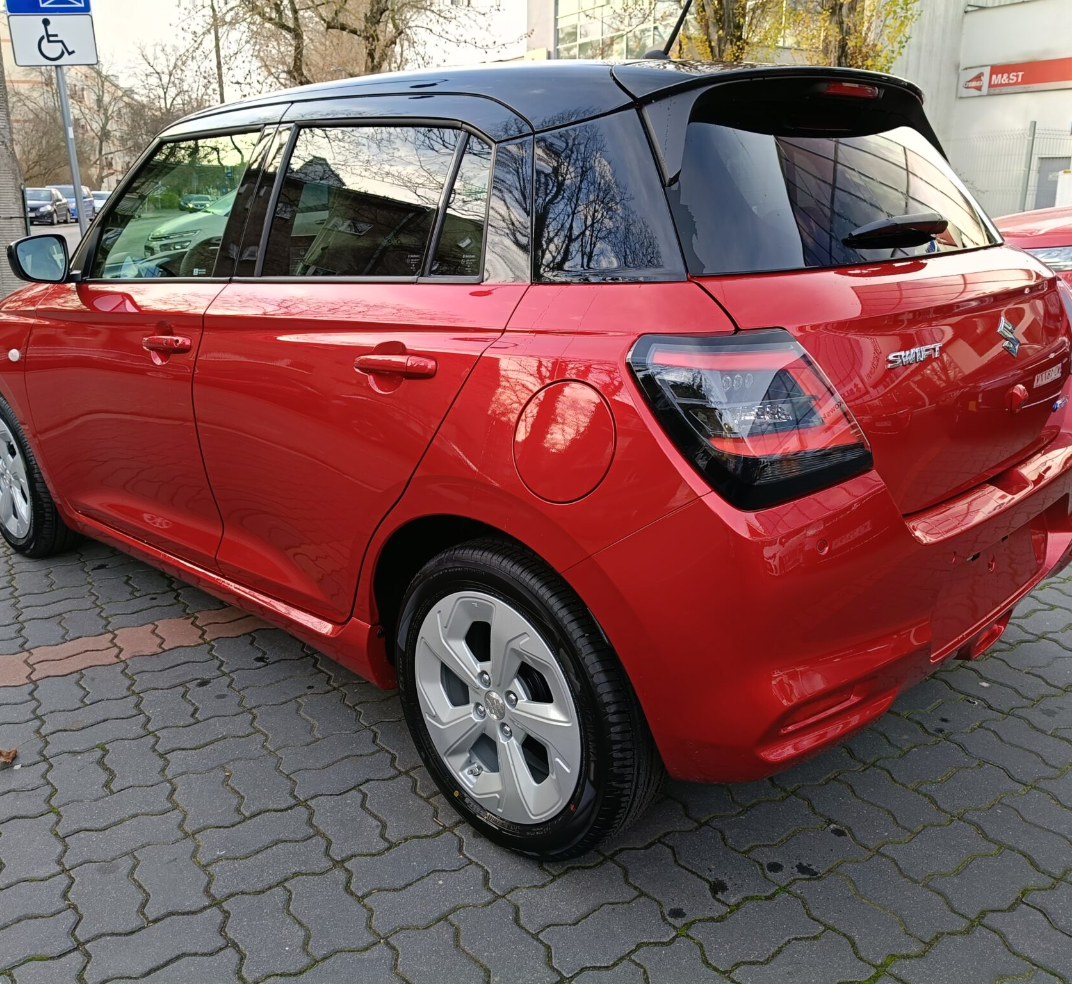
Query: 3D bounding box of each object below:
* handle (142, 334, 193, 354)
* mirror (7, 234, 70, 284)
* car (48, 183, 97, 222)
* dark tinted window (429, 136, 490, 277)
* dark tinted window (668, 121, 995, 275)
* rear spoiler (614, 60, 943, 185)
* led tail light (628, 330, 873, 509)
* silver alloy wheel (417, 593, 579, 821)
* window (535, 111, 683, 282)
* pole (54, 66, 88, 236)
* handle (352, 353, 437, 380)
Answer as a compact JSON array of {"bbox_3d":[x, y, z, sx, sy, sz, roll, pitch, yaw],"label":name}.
[{"bbox_3d":[-0.872,-0.346,2.332,0.225,0.045,0.050,14,22,42],"label":"handle"},{"bbox_3d":[-1.320,-0.625,2.645,0.120,0.130,0.195,12,20,37],"label":"mirror"},{"bbox_3d":[-21.718,-13.267,45.404,1.770,1.620,4.250,-5,18,-13],"label":"car"},{"bbox_3d":[-0.111,-0.509,1.764,0.129,0.261,0.030,14,-1,42],"label":"dark tinted window"},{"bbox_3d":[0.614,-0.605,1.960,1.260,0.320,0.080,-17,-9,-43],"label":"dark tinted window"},{"bbox_3d":[0.525,-0.737,2.009,0.270,0.240,1.130,14,22,42],"label":"rear spoiler"},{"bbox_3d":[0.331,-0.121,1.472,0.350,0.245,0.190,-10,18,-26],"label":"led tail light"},{"bbox_3d":[-0.030,0.380,1.858,0.440,0.440,0.160,14,22,42],"label":"silver alloy wheel"},{"bbox_3d":[0.118,-0.486,1.619,0.309,0.303,0.060,6,-10,23],"label":"window"},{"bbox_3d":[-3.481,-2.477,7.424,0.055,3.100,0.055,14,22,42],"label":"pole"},{"bbox_3d":[-0.261,-0.231,1.807,0.245,0.040,0.050,9,19,43],"label":"handle"}]

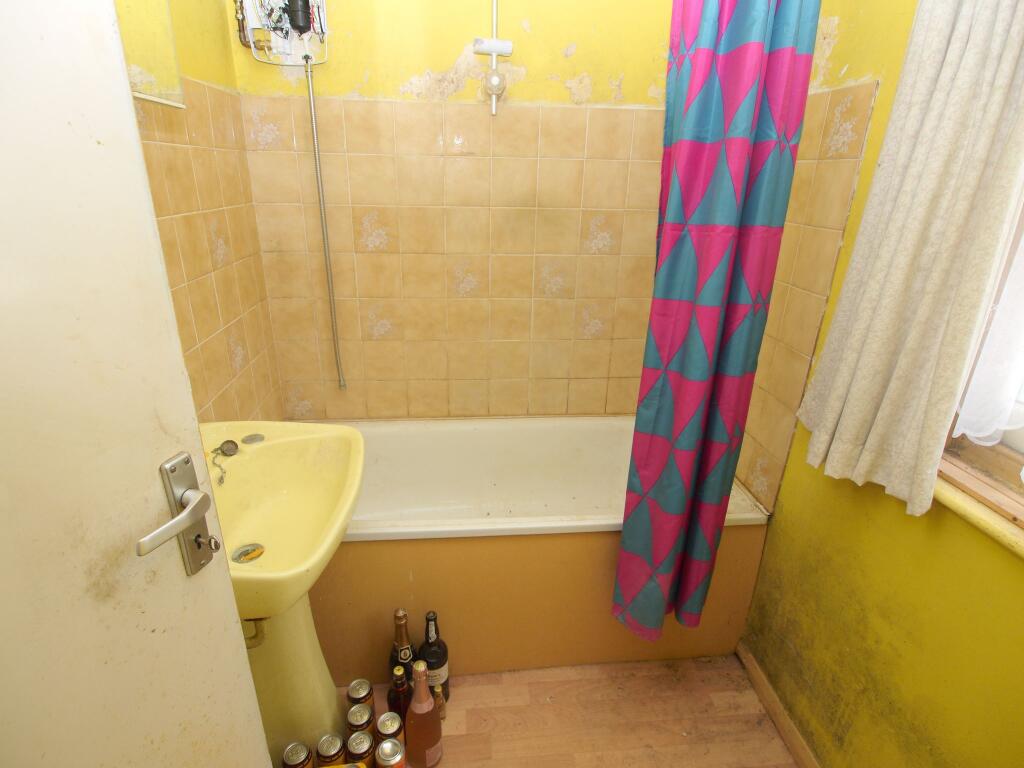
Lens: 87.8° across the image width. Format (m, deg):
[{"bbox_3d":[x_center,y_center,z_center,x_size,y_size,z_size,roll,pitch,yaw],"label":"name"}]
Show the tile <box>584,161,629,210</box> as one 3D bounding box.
[{"bbox_3d":[0.312,-0.659,1.772,0.150,0.150,0.010,-1,21,-5],"label":"tile"}]

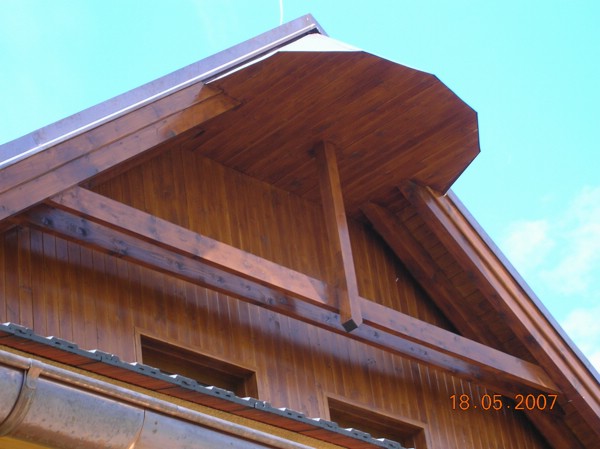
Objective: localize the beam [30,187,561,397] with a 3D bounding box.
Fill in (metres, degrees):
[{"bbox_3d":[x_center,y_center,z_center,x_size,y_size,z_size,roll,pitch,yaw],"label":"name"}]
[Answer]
[{"bbox_3d":[0.144,0.548,11.658,4.857,0.173,0.270,23,-43,-40],"label":"beam"}]

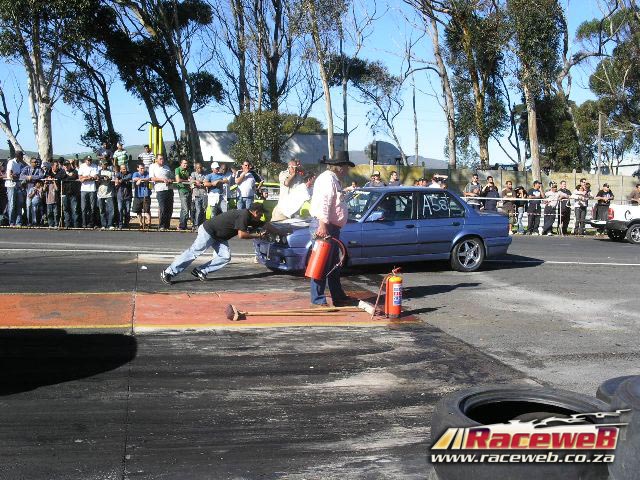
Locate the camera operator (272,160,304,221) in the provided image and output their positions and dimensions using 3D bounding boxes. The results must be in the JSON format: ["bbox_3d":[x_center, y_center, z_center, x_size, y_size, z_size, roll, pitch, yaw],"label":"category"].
[{"bbox_3d":[-0.574,-0.502,12.413,0.520,1.800,0.540,5,7,30],"label":"camera operator"}]

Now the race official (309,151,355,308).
[{"bbox_3d":[0.153,-0.140,8.574,0.560,1.880,0.560,1,6,-6],"label":"race official"}]

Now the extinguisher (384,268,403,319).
[{"bbox_3d":[0.839,0.594,7.987,0.180,0.570,0.190,1,6,0],"label":"extinguisher"}]

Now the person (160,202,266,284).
[{"bbox_3d":[-1.600,0.013,10.558,1.520,1.130,0.550,-1,6,-23],"label":"person"}]

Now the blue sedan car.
[{"bbox_3d":[1.094,-0.192,11.913,4.330,1.360,1.650,-1,6,-25],"label":"blue sedan car"}]

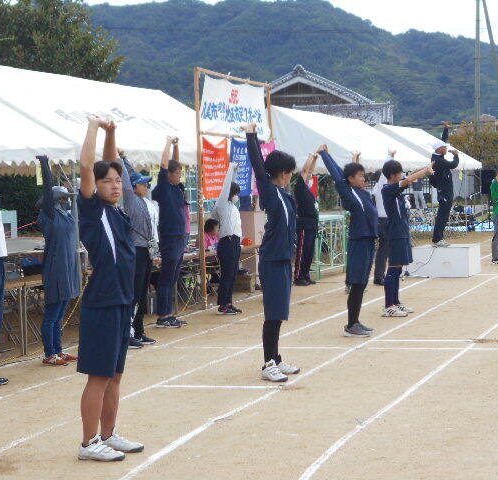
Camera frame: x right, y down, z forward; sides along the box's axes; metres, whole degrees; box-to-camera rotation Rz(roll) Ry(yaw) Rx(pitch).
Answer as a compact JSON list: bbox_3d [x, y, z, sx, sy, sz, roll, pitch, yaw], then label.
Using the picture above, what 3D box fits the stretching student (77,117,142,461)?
[{"bbox_3d":[-0.793,0.264,8.050,0.350,1.942,0.450,0,3,20],"label":"stretching student"}]

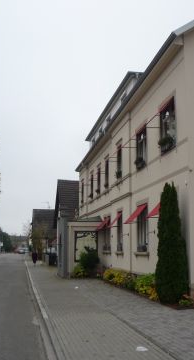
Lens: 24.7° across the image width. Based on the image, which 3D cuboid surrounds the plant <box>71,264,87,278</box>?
[{"bbox_3d":[-0.895,4.681,22.700,0.750,0.700,0.800,1,-9,-10],"label":"plant"}]

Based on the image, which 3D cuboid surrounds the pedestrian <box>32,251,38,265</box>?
[{"bbox_3d":[-5.897,7.364,42.000,0.550,1.620,0.380,1,-9,-10],"label":"pedestrian"}]

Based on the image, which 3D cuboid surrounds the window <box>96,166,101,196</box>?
[{"bbox_3d":[0.191,0.069,29.777,0.200,1.780,1.080,2,-9,-10],"label":"window"}]

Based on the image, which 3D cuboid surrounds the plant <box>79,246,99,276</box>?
[{"bbox_3d":[-0.454,4.955,26.878,1.200,1.800,1.200,2,-9,-10],"label":"plant"}]

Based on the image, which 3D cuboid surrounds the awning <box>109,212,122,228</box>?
[{"bbox_3d":[0.921,2.100,23.186,0.620,0.820,1.150,2,-9,-10],"label":"awning"}]

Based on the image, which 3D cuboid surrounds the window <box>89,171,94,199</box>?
[{"bbox_3d":[-0.321,0.464,31.260,0.200,1.800,1.050,1,-9,-10],"label":"window"}]

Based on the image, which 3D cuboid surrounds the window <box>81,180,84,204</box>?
[{"bbox_3d":[-1.111,1.040,35.822,0.200,1.800,1.050,1,-9,-10],"label":"window"}]

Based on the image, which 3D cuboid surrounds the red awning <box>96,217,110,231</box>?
[{"bbox_3d":[0.338,2.615,26.547,0.620,0.800,1.950,2,-9,-10],"label":"red awning"}]

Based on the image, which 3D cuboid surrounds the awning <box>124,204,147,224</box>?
[{"bbox_3d":[1.526,1.392,18.165,0.700,0.820,1.620,1,-9,-10],"label":"awning"}]

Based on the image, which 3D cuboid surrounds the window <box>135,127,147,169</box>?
[{"bbox_3d":[1.881,-1.305,18.558,0.200,1.780,1.520,1,-9,-10],"label":"window"}]

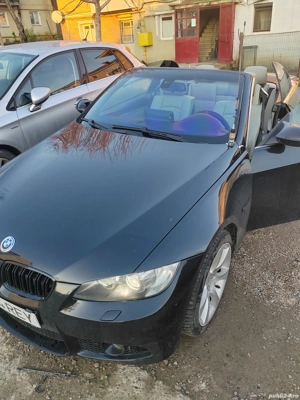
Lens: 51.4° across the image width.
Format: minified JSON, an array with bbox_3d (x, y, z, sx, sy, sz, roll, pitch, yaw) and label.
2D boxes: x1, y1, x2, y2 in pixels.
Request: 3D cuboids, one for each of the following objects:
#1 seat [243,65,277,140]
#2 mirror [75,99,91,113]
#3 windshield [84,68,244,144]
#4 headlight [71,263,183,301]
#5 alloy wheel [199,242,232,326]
[{"bbox_3d":[1.141,-0.976,3.451,0.540,0.950,0.720,14,32,27],"label":"seat"},{"bbox_3d":[-0.627,-0.892,2.994,0.220,0.155,0.150,14,32,27],"label":"mirror"},{"bbox_3d":[0.106,-0.787,2.519,1.360,0.160,0.826,14,64,27],"label":"windshield"},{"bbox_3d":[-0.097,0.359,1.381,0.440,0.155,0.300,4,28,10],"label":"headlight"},{"bbox_3d":[0.319,0.472,1.853,0.190,0.490,0.490,14,32,27],"label":"alloy wheel"}]

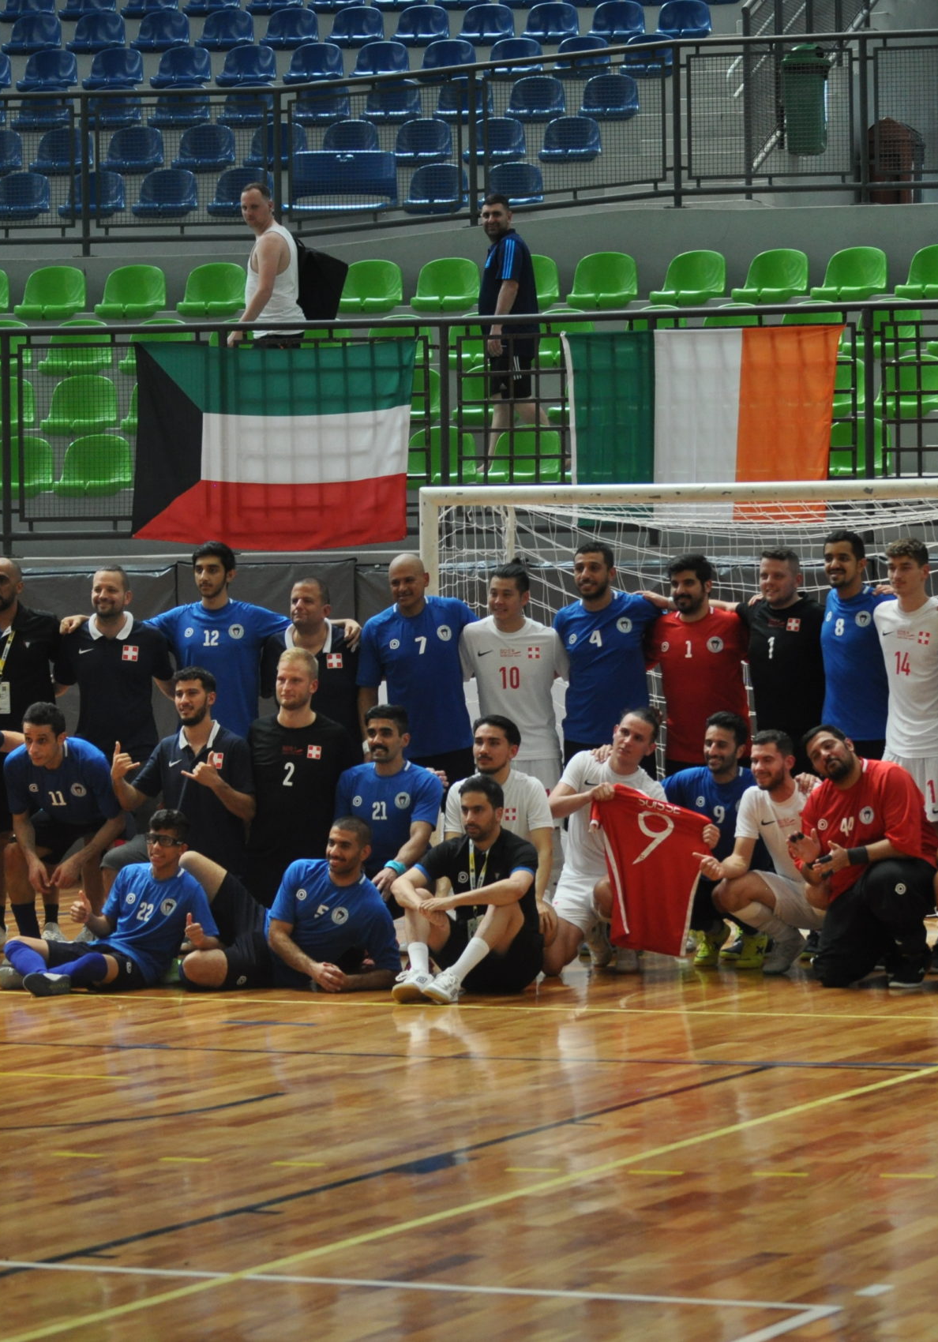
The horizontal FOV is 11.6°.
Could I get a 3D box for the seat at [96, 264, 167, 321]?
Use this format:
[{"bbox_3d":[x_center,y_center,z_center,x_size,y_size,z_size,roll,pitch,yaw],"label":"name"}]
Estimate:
[{"bbox_3d":[-2.214,-2.484,30.200,0.430,0.350,0.400,0,0,10],"label":"seat"}]

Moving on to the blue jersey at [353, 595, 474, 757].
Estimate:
[{"bbox_3d":[-0.236,0.024,20.200,0.530,0.700,0.300,0,1,10],"label":"blue jersey"}]

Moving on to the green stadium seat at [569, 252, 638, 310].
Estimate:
[{"bbox_3d":[0.852,-2.482,29.200,0.425,0.340,0.410,0,1,10],"label":"green stadium seat"}]

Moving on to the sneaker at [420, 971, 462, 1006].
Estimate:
[{"bbox_3d":[-0.114,1.268,18.410,0.108,0.130,0.290,0,-11,28],"label":"sneaker"}]

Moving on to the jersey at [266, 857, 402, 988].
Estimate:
[{"bbox_3d":[-0.534,1.014,18.400,0.500,0.460,0.320,21,9,10],"label":"jersey"}]

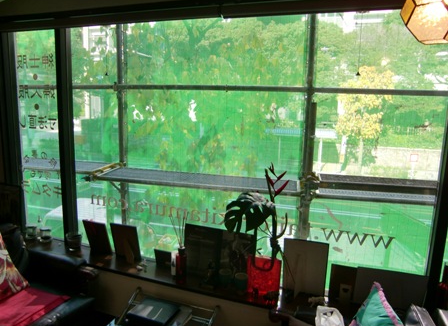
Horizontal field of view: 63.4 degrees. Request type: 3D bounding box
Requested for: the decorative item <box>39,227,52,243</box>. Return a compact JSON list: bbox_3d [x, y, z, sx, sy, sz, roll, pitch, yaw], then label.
[{"bbox_3d":[-1.224,0.499,2.487,0.081,0.083,0.081,5,10,20],"label":"decorative item"}]

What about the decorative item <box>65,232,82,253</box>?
[{"bbox_3d":[-0.979,0.522,2.368,0.095,0.090,0.095,5,10,20],"label":"decorative item"}]

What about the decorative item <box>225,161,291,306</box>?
[{"bbox_3d":[0.166,0.339,1.871,0.335,0.684,0.213,5,10,20],"label":"decorative item"}]

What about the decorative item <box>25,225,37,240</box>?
[{"bbox_3d":[-1.358,0.488,2.545,0.077,0.078,0.077,5,10,20],"label":"decorative item"}]

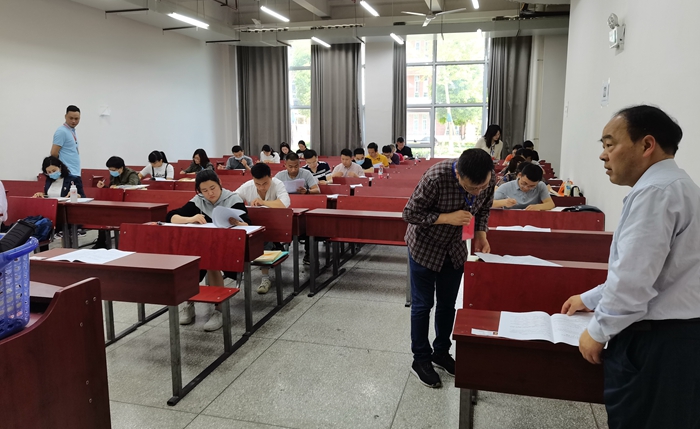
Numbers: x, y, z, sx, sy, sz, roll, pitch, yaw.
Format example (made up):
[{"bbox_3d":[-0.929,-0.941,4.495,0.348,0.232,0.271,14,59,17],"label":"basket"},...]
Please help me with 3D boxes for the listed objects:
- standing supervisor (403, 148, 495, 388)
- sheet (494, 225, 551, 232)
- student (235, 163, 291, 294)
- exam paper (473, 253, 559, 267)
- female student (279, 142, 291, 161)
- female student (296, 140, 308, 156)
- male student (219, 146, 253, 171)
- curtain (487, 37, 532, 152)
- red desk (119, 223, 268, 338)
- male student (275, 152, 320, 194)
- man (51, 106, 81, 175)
[{"bbox_3d":[0.549,0.315,3.037,0.470,1.380,0.570,-6,11,-31],"label":"standing supervisor"},{"bbox_3d":[1.241,0.099,3.803,0.380,0.020,0.270,2,10,15],"label":"sheet"},{"bbox_3d":[-0.873,0.075,5.166,0.570,1.155,0.770,2,10,10],"label":"student"},{"bbox_3d":[0.974,0.270,3.053,0.410,0.050,0.290,-3,10,-16],"label":"exam paper"},{"bbox_3d":[-1.526,-1.117,12.478,0.480,1.180,0.640,2,10,15],"label":"female student"},{"bbox_3d":[-1.158,-1.196,12.872,0.500,1.250,0.750,3,10,15],"label":"female student"},{"bbox_3d":[-2.067,-0.661,9.725,0.550,1.180,0.660,2,10,15],"label":"male student"},{"bbox_3d":[3.897,-2.480,12.932,0.950,3.600,0.180,2,10,15],"label":"curtain"},{"bbox_3d":[-1.166,0.454,3.976,1.030,0.800,0.450,2,10,15],"label":"red desk"},{"bbox_3d":[-0.626,-0.107,6.087,0.550,1.210,0.720,2,10,11],"label":"male student"},{"bbox_3d":[-3.529,-0.433,6.619,0.340,1.790,0.480,3,10,16],"label":"man"}]

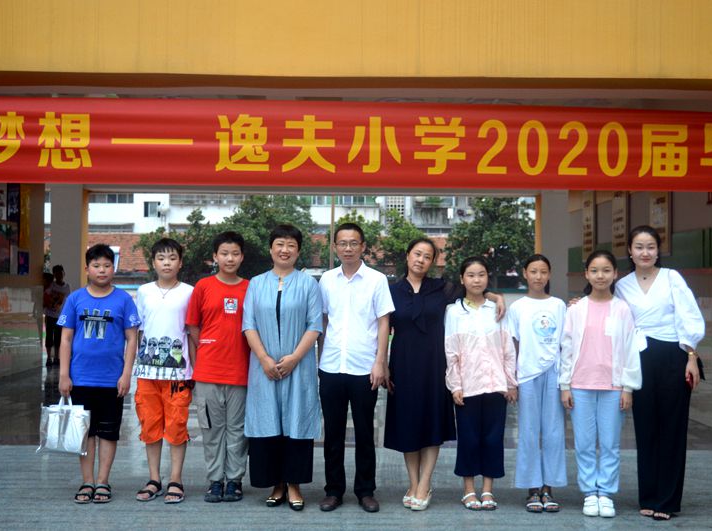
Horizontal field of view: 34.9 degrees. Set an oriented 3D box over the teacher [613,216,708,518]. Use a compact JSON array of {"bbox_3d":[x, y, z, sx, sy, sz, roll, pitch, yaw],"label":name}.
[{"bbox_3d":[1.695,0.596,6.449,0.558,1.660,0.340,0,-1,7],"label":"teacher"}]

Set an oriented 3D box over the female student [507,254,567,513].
[{"bbox_3d":[1.092,0.697,6.809,0.350,1.525,0.270,1,-1,1],"label":"female student"}]

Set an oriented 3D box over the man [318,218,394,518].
[{"bbox_3d":[0.005,0.597,6.797,0.460,1.703,0.300,1,-1,0],"label":"man"}]

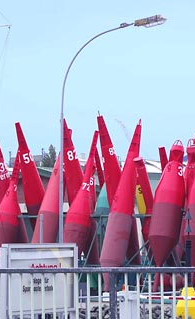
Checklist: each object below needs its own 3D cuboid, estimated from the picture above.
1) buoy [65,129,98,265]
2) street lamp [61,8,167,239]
[{"bbox_3d":[-0.655,2.014,65.000,1.080,6.634,1.080,0,-16,45],"label":"buoy"},{"bbox_3d":[0.475,0.119,47.000,3.205,8.909,0.380,0,-2,0],"label":"street lamp"}]

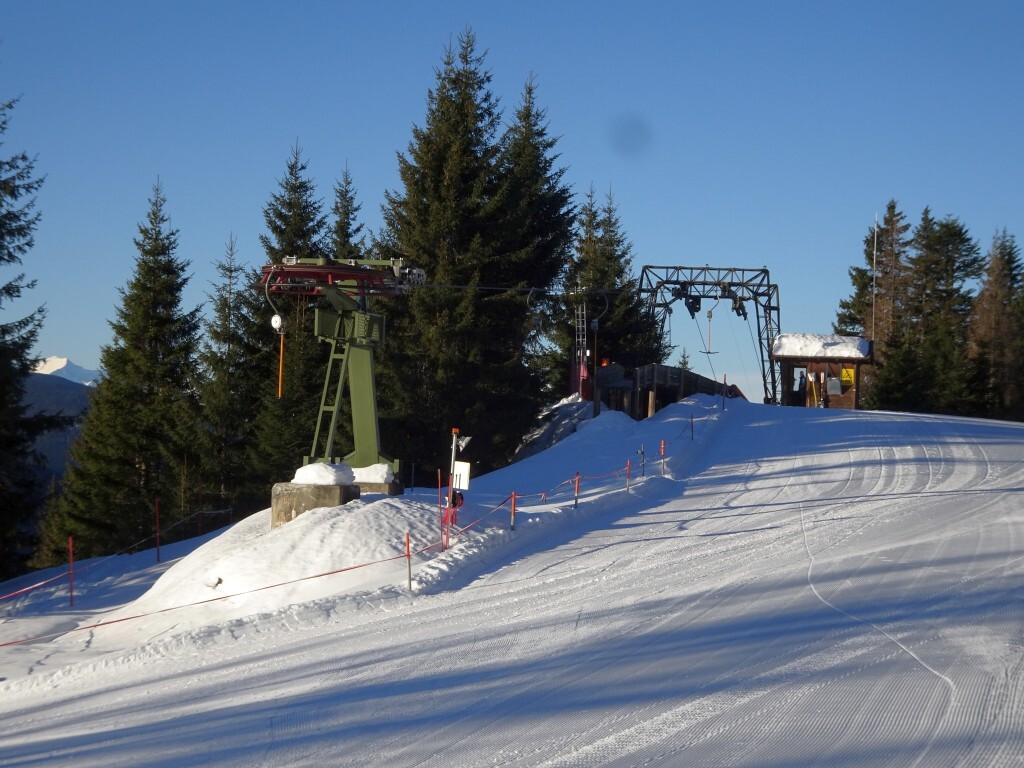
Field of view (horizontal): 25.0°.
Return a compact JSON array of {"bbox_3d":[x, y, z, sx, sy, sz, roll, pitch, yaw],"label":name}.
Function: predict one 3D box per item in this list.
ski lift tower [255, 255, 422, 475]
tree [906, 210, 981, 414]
[{"bbox_3d":[-3.857,-0.444,52.500,3.100,4.850,3.400,1,-1,14],"label":"ski lift tower"},{"bbox_3d":[21.965,-3.708,118.000,4.200,10.500,4.200,1,-1,0],"label":"tree"}]

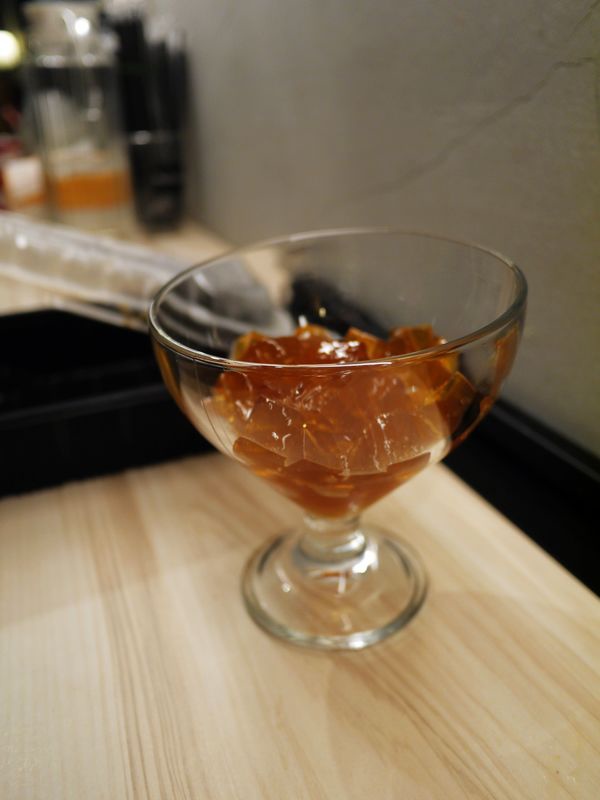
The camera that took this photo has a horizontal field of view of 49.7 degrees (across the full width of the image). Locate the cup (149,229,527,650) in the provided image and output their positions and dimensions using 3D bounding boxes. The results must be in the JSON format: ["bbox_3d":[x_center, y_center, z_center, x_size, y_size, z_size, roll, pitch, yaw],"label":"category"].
[{"bbox_3d":[0.010,0.015,0.193,0.097,0.102,0.097,-3,29,1],"label":"cup"}]

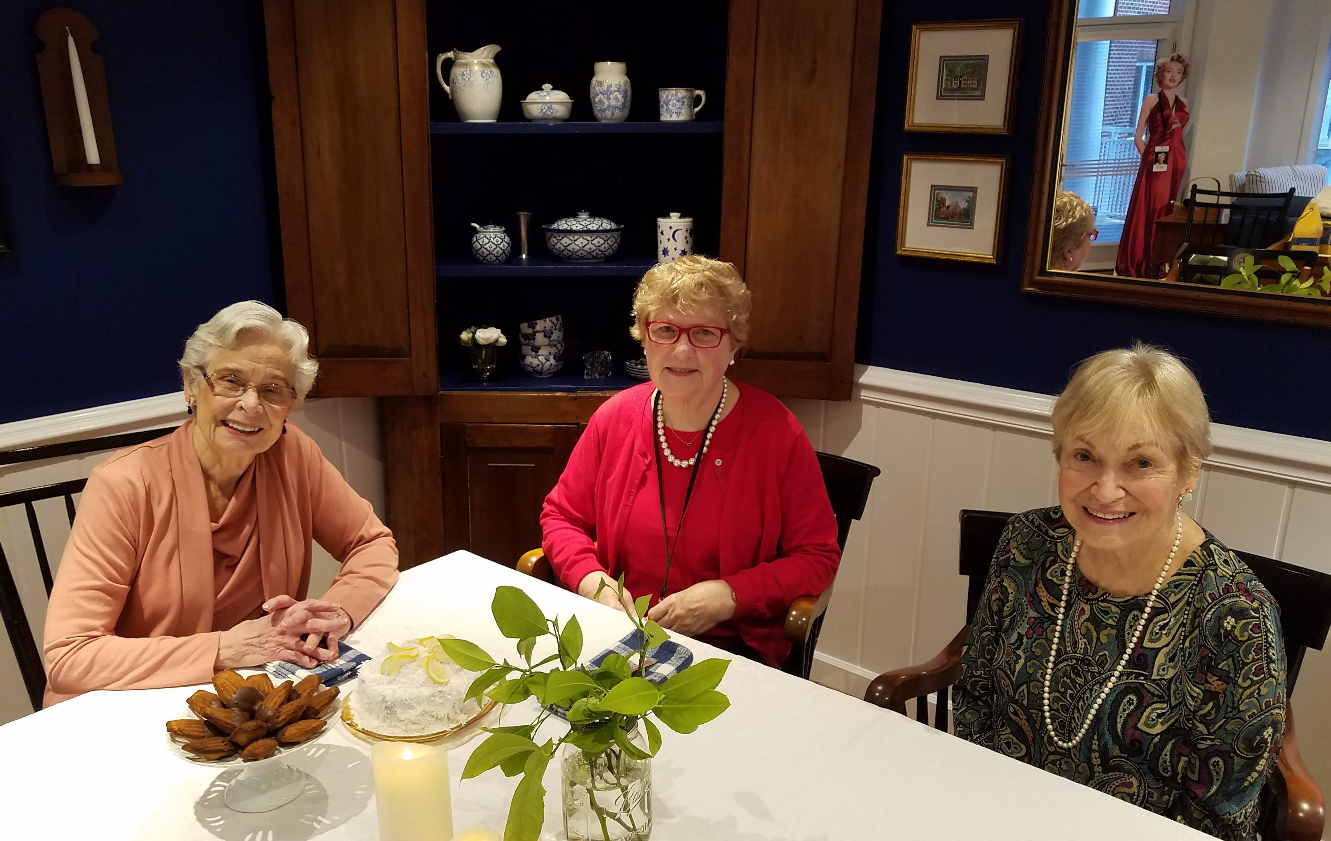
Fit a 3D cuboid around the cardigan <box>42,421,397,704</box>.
[{"bbox_3d":[-0.698,0.299,1.528,0.490,0.540,0.400,-12,20,-41],"label":"cardigan"}]

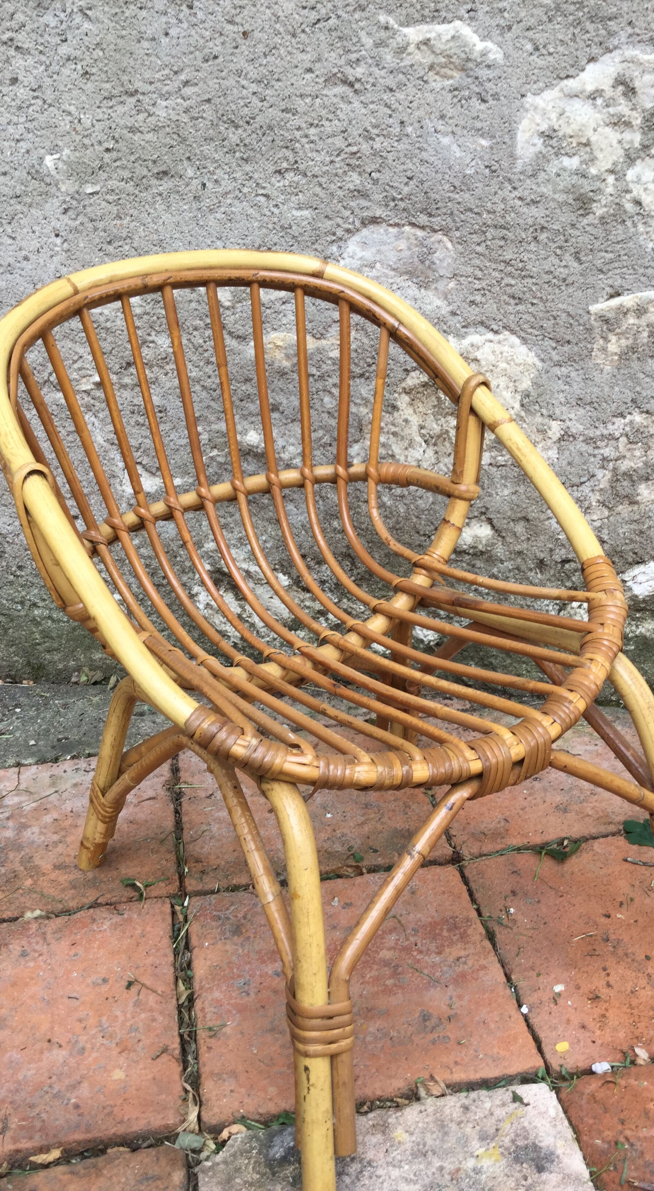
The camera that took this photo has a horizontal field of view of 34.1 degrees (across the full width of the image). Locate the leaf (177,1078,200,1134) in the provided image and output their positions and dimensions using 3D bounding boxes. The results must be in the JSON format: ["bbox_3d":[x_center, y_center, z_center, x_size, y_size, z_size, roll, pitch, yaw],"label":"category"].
[{"bbox_3d":[-0.091,0.336,0.703,0.015,0.010,0.040,-6,26,-7],"label":"leaf"}]

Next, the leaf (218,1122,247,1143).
[{"bbox_3d":[-0.061,0.343,0.681,0.021,0.007,0.011,-14,28,-24],"label":"leaf"}]

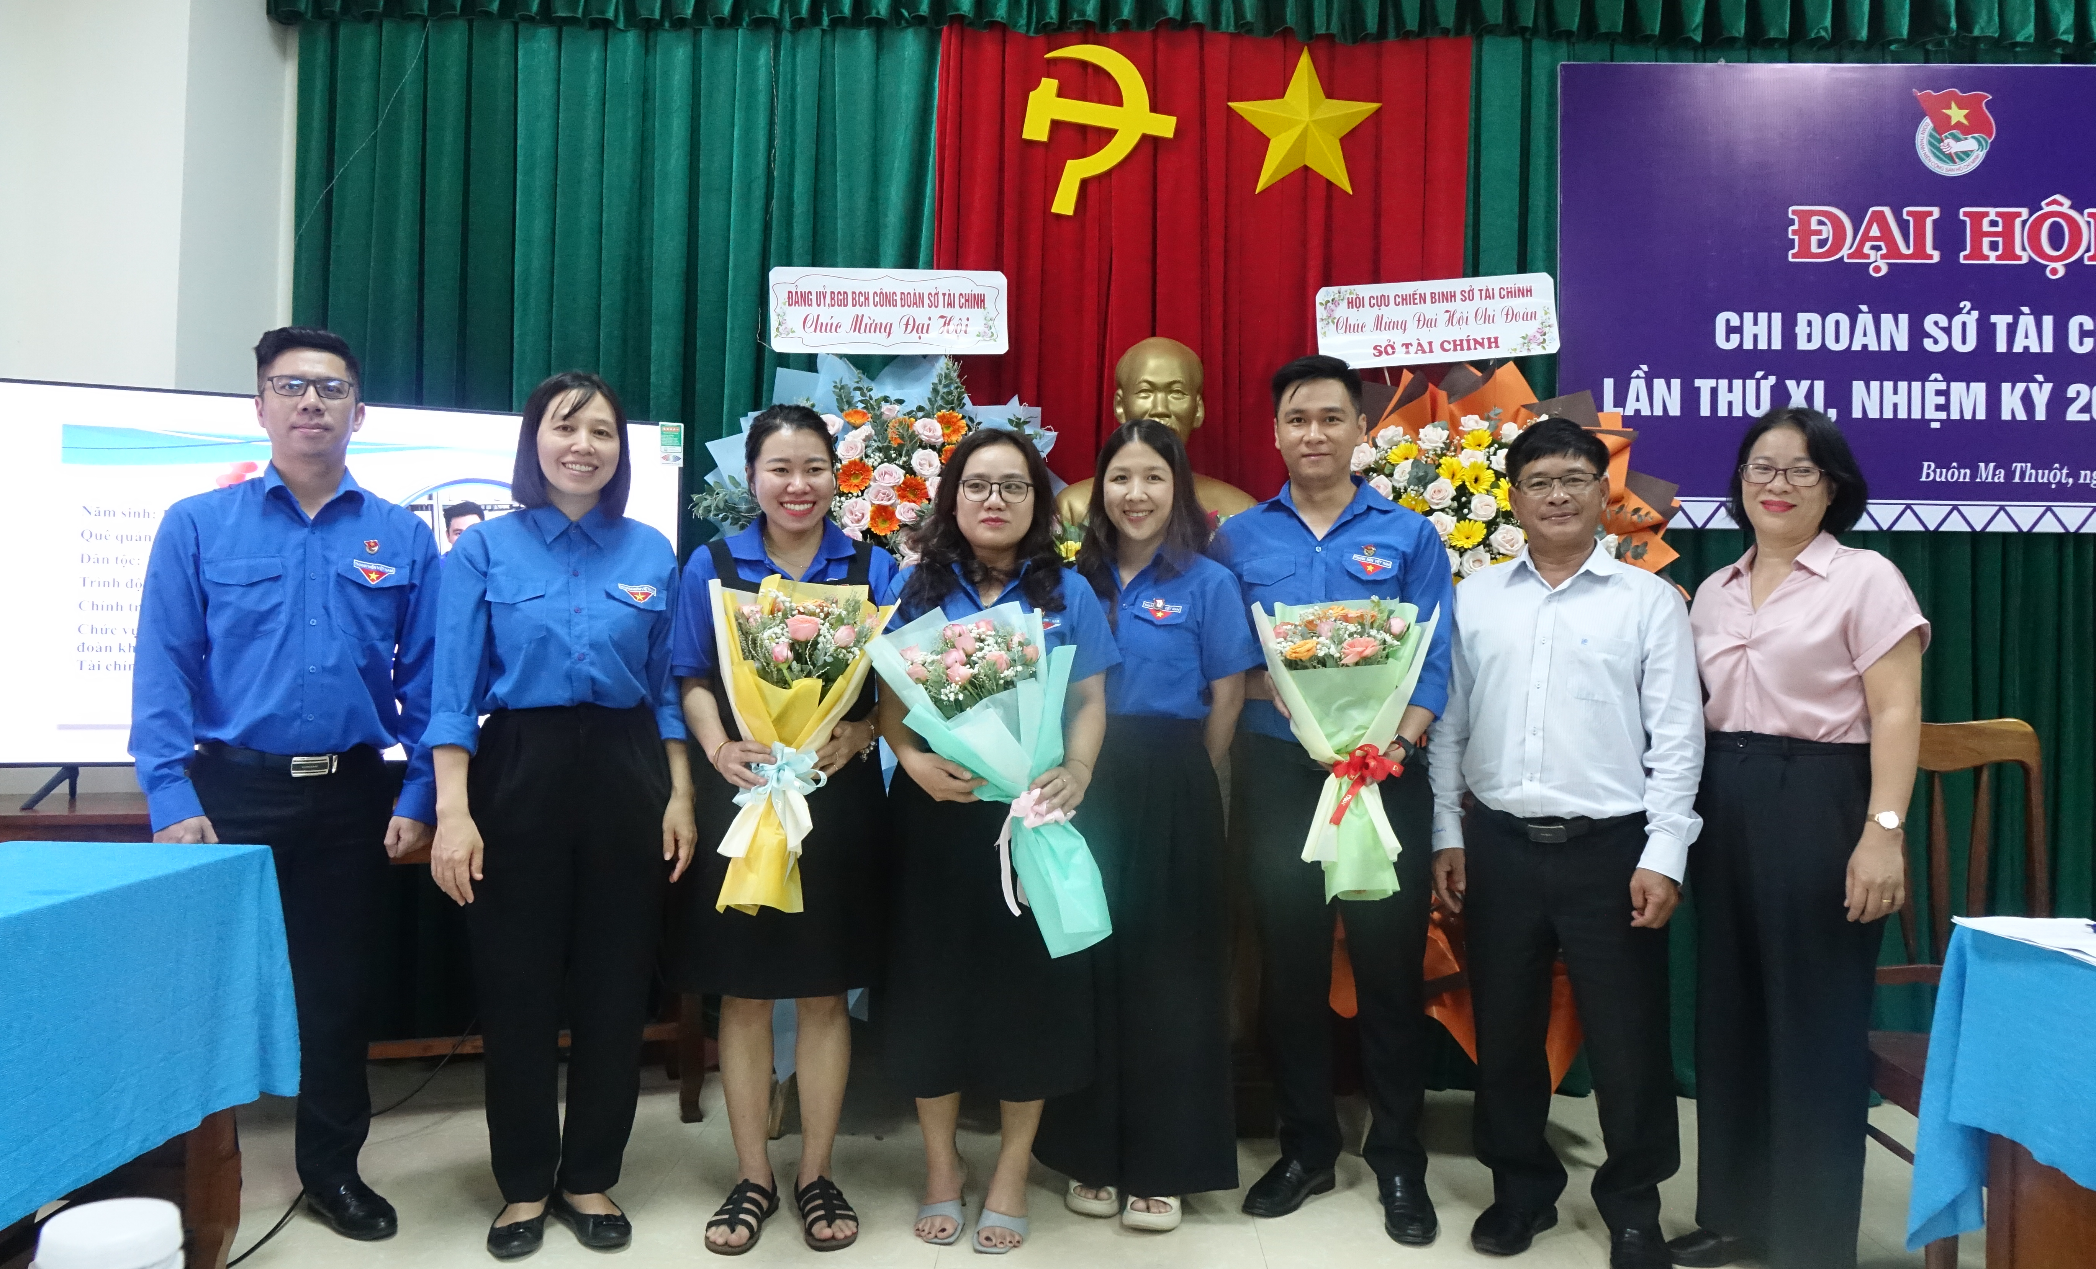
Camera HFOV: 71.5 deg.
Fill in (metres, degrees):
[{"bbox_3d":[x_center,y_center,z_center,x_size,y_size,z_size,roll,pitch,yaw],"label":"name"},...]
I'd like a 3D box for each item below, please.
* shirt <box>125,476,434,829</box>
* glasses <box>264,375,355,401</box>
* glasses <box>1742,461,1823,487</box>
[{"bbox_3d":[-1.465,0.025,2.820,0.540,0.700,0.270,2,-2,-27],"label":"shirt"},{"bbox_3d":[-1.420,-0.462,2.810,0.143,0.046,0.140,6,-4,-27],"label":"glasses"},{"bbox_3d":[1.340,-0.283,2.660,0.138,0.043,0.140,2,-4,27],"label":"glasses"}]

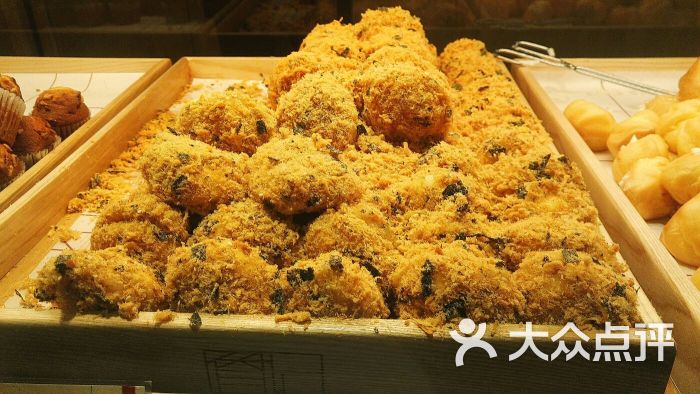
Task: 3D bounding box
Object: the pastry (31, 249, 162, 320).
[{"bbox_3d":[-0.186,0.067,0.373,0.094,0.054,0.075,1,33,5],"label":"pastry"}]

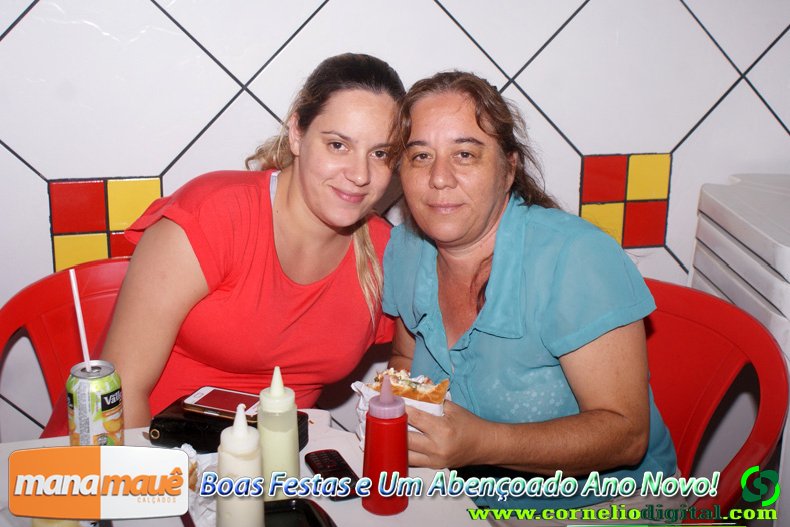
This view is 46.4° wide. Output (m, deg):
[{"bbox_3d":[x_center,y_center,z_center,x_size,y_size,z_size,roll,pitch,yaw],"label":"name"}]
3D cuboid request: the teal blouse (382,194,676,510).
[{"bbox_3d":[0.204,0.138,1.400,0.440,0.490,0.310,7,15,24],"label":"teal blouse"}]

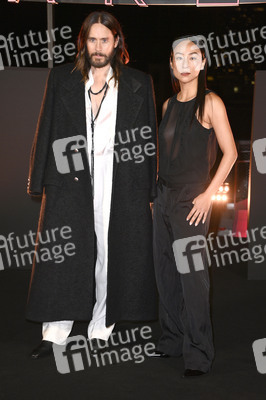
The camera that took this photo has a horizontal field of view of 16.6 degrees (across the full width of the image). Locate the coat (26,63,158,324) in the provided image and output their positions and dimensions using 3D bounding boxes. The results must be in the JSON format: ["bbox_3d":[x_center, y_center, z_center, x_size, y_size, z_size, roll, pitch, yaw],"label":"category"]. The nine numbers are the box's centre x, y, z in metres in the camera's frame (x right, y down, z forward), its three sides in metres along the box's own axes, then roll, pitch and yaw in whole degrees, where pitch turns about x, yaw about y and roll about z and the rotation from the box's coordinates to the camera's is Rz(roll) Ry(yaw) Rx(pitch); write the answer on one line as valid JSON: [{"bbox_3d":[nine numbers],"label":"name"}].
[{"bbox_3d":[-0.203,-0.051,4.763,0.680,1.340,0.400,2,10,6],"label":"coat"}]

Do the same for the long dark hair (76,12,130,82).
[{"bbox_3d":[-0.162,-0.768,4.620,0.265,0.365,0.250,2,10,14],"label":"long dark hair"}]

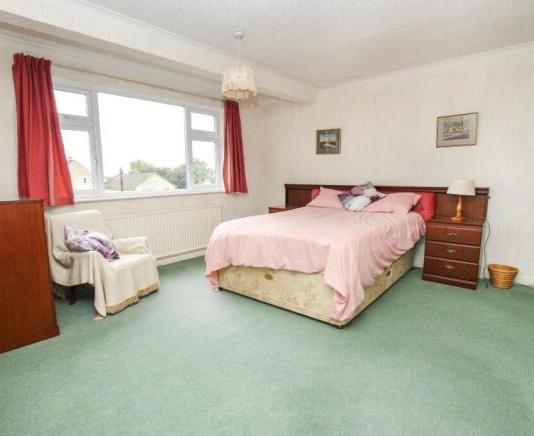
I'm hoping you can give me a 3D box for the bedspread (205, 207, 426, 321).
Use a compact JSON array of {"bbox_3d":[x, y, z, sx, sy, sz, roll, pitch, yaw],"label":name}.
[{"bbox_3d":[0.666,0.350,3.207,1.500,0.620,1.920,7,12,42],"label":"bedspread"}]

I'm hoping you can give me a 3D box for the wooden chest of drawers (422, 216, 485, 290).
[{"bbox_3d":[2.119,0.370,3.085,0.490,0.670,0.420,6,12,41],"label":"wooden chest of drawers"}]

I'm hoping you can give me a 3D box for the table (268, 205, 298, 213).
[{"bbox_3d":[0.357,0.151,4.773,0.490,0.670,0.420,6,12,41],"label":"table"}]

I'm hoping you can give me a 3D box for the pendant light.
[{"bbox_3d":[-0.236,-1.347,2.400,0.310,0.520,0.310,-1,9,0],"label":"pendant light"}]

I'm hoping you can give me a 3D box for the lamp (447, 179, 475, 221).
[{"bbox_3d":[2.147,-0.192,3.027,0.260,0.455,0.260,7,12,44],"label":"lamp"}]

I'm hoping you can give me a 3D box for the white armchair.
[{"bbox_3d":[-1.647,0.389,2.811,0.810,0.890,0.640,3,10,25],"label":"white armchair"}]

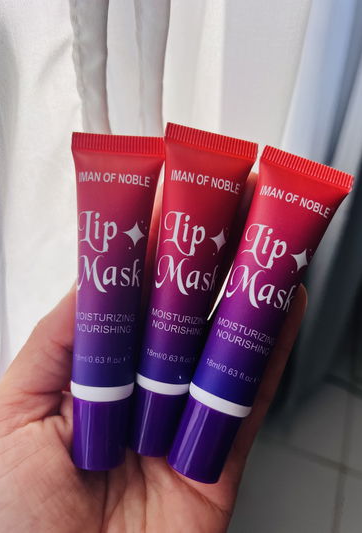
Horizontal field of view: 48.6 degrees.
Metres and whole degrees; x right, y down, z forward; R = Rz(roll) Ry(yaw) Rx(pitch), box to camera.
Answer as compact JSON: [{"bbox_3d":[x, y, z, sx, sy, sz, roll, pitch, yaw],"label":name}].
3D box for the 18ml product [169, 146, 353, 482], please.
[{"bbox_3d":[0.024,0.013,0.130,0.031,0.020,0.107,22,82,5],"label":"18ml product"}]

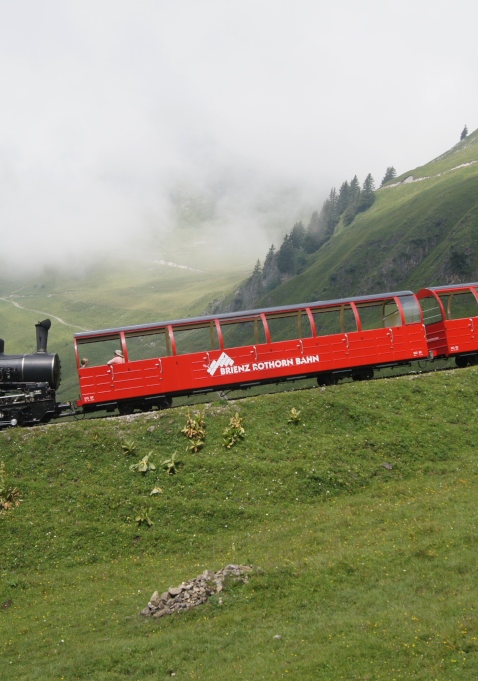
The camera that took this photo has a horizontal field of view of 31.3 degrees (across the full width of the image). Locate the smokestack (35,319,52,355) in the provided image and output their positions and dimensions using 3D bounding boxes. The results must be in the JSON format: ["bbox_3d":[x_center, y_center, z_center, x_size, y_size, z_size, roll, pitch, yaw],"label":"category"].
[{"bbox_3d":[-5.997,-0.123,26.152,0.460,1.070,0.410,-1,-9,-1],"label":"smokestack"}]

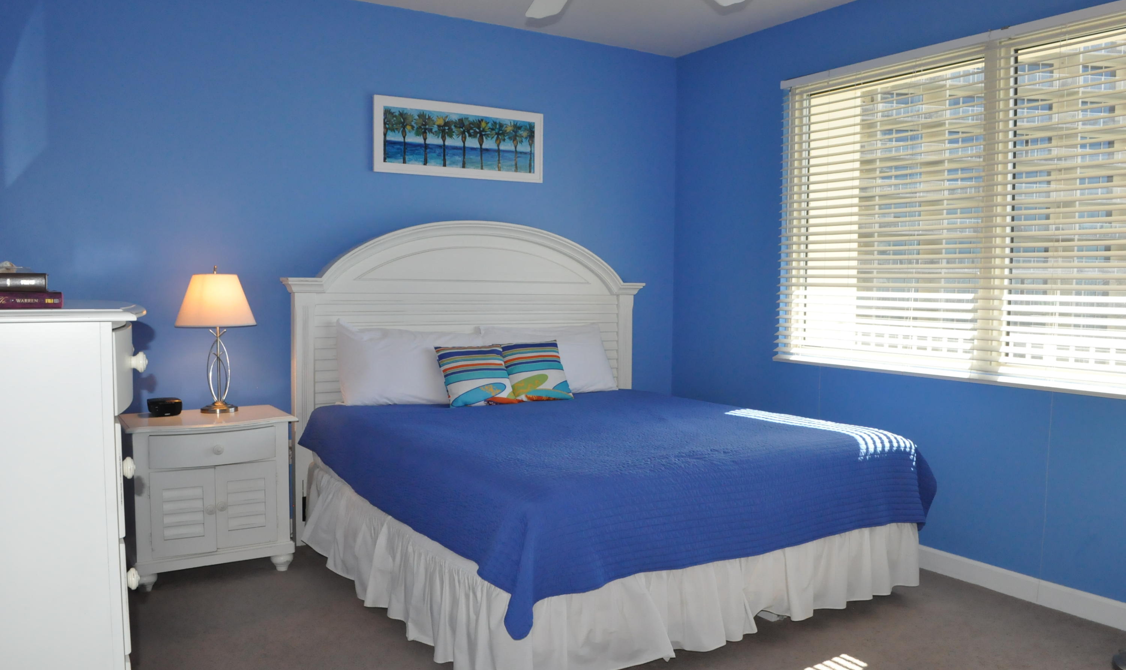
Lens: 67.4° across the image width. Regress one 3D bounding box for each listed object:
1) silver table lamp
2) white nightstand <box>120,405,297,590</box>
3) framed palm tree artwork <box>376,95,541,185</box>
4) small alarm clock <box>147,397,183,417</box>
[{"bbox_3d":[-1.599,0.023,3.901,0.356,0.675,0.356,-2,4,-30],"label":"silver table lamp"},{"bbox_3d":[-1.595,0.714,3.786,0.690,0.690,0.480,-2,4,-30],"label":"white nightstand"},{"bbox_3d":[-0.548,-1.044,4.574,0.980,0.382,0.035,-2,4,-30],"label":"framed palm tree artwork"},{"bbox_3d":[-1.811,0.325,3.828,0.155,0.078,0.100,-2,4,-30],"label":"small alarm clock"}]

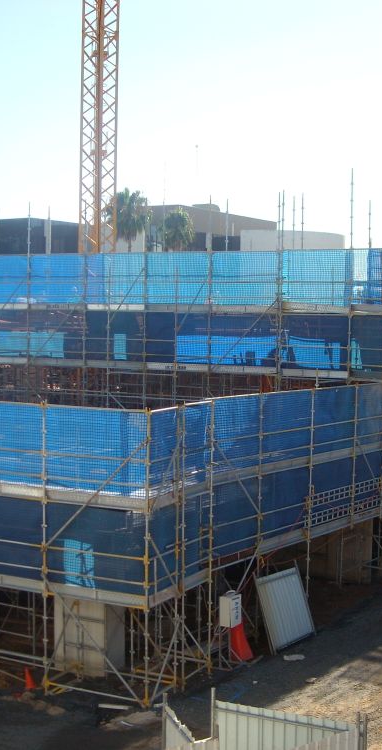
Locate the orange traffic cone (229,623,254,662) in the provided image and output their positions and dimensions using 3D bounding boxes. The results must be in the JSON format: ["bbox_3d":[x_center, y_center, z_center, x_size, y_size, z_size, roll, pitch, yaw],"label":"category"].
[{"bbox_3d":[1.194,6.290,23.987,0.550,0.960,0.550,1,3,0],"label":"orange traffic cone"}]

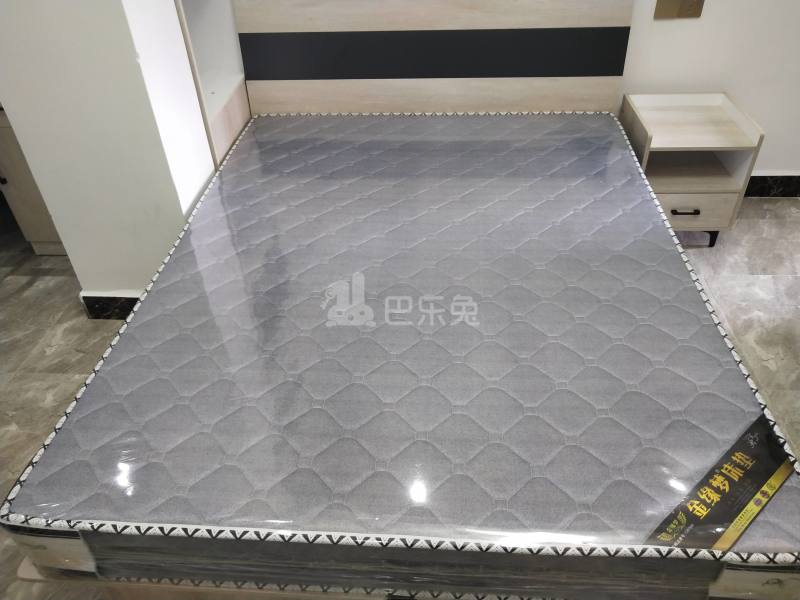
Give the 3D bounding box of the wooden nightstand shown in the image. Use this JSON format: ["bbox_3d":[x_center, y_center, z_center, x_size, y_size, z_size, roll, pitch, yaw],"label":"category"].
[{"bbox_3d":[1.100,-0.513,2.754,0.400,0.470,0.415,1,36,4],"label":"wooden nightstand"}]

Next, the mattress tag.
[{"bbox_3d":[0.624,0.352,1.287,0.450,0.010,0.107,-29,43,-32],"label":"mattress tag"}]

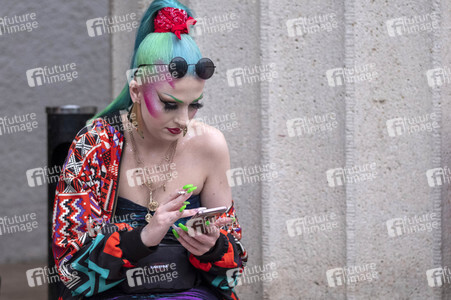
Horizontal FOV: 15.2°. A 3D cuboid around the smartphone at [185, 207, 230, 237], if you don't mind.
[{"bbox_3d":[-0.046,0.164,3.947,0.071,0.009,0.145,-10,-16,-19],"label":"smartphone"}]

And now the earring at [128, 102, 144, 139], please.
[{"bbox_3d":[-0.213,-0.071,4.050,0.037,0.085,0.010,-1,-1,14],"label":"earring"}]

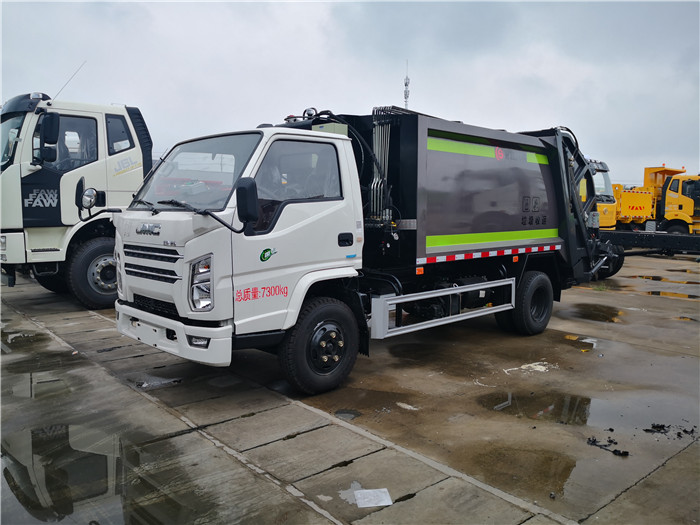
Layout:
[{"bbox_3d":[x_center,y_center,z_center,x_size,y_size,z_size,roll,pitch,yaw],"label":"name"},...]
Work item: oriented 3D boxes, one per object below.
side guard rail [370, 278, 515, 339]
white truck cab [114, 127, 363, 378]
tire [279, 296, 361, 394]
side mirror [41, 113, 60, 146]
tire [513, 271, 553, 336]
[{"bbox_3d":[1.008,0.411,5.475,2.237,0.354,0.149,-5,7,-43],"label":"side guard rail"},{"bbox_3d":[-1.027,-0.206,4.766,1.525,1.742,1.752,-5,7,-43],"label":"white truck cab"},{"bbox_3d":[-0.251,0.701,4.582,0.792,0.792,0.200,-5,7,-43],"label":"tire"},{"bbox_3d":[-4.138,-1.852,7.562,0.250,0.450,0.130,3,6,30],"label":"side mirror"},{"bbox_3d":[2.239,0.499,6.673,0.792,0.792,0.200,-5,7,-43],"label":"tire"}]

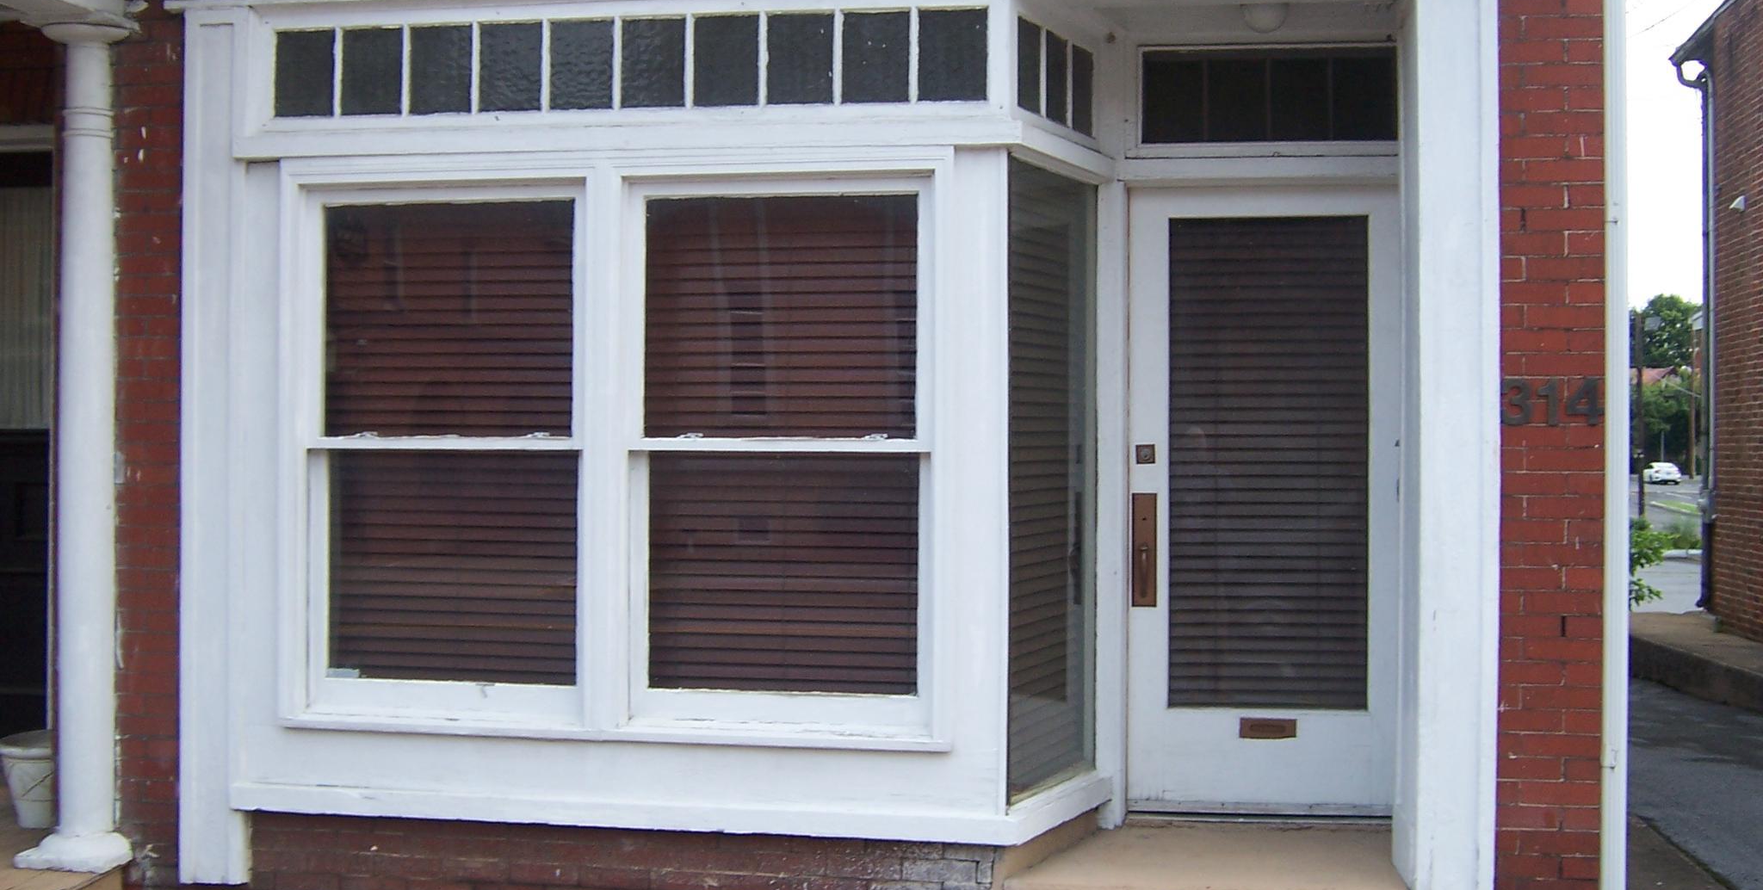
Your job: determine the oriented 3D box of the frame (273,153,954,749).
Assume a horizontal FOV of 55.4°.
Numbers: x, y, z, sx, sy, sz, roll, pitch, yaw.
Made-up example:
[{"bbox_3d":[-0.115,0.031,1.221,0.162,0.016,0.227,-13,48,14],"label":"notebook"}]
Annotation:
[{"bbox_3d":[-0.823,0.007,5.144,2.095,1.762,0.140,0,1,8],"label":"frame"}]

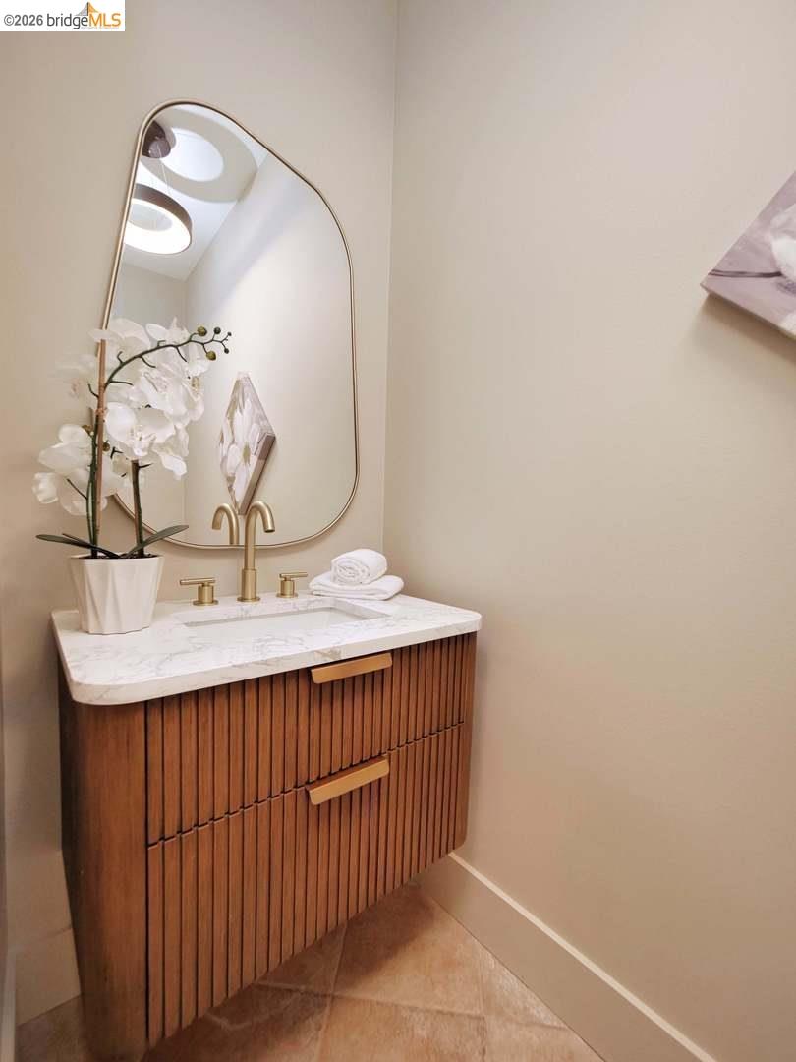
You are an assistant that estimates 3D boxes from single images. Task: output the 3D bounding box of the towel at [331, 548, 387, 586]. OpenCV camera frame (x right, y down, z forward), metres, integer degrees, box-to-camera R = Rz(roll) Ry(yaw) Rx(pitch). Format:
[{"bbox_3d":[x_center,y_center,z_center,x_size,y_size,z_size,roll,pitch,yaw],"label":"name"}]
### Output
[{"bbox_3d":[-0.103,0.097,1.182,0.108,0.094,0.140,2,1,20],"label":"towel"}]

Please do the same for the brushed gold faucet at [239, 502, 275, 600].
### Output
[{"bbox_3d":[-0.336,0.049,1.034,0.056,0.250,0.160,1,1,-40],"label":"brushed gold faucet"}]

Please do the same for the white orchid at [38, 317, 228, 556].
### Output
[{"bbox_3d":[-0.462,-0.172,0.779,0.300,0.440,0.220,1,1,-40],"label":"white orchid"}]

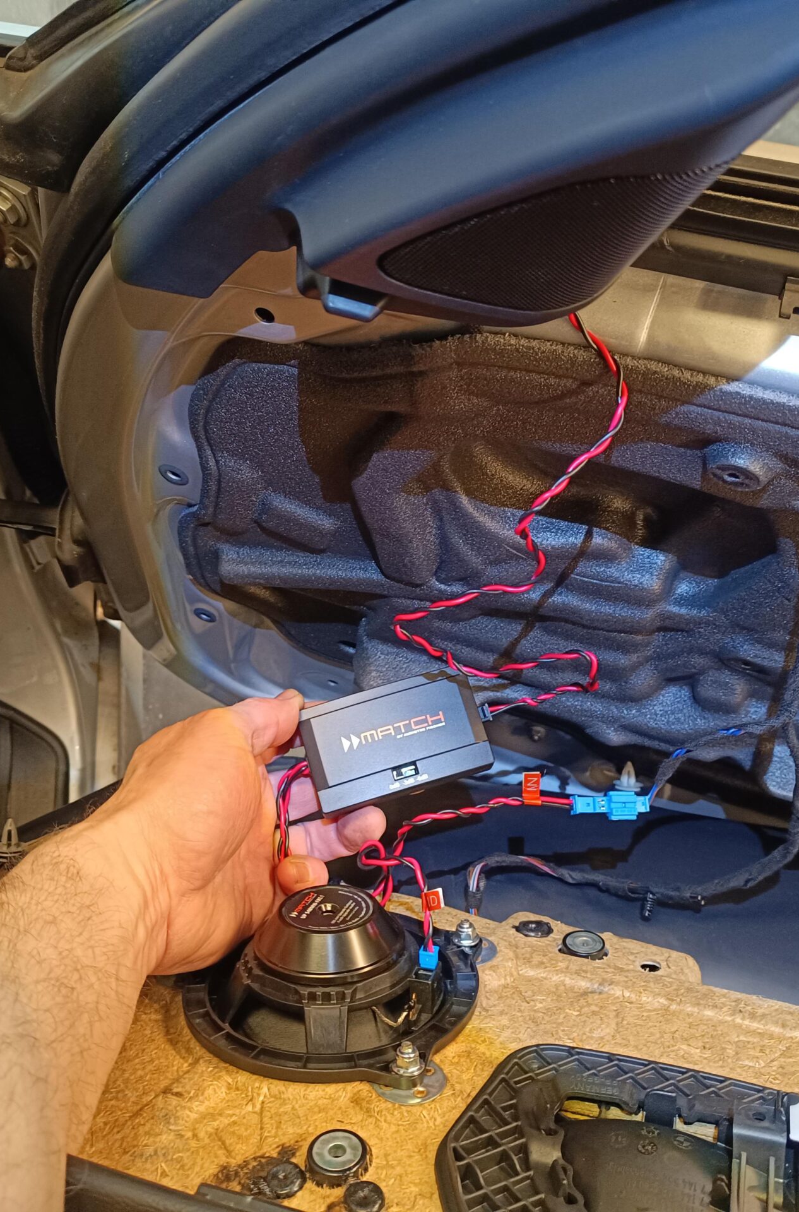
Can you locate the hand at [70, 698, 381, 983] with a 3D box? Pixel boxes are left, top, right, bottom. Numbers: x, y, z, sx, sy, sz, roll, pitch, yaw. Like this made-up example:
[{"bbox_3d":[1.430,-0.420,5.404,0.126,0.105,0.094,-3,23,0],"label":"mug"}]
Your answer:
[{"bbox_3d":[-0.064,0.083,0.420,0.078,0.095,0.135,20,15,36],"label":"hand"}]

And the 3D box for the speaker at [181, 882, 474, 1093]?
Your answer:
[{"bbox_3d":[-0.027,0.143,0.455,0.124,0.044,0.128,0,13,0],"label":"speaker"}]

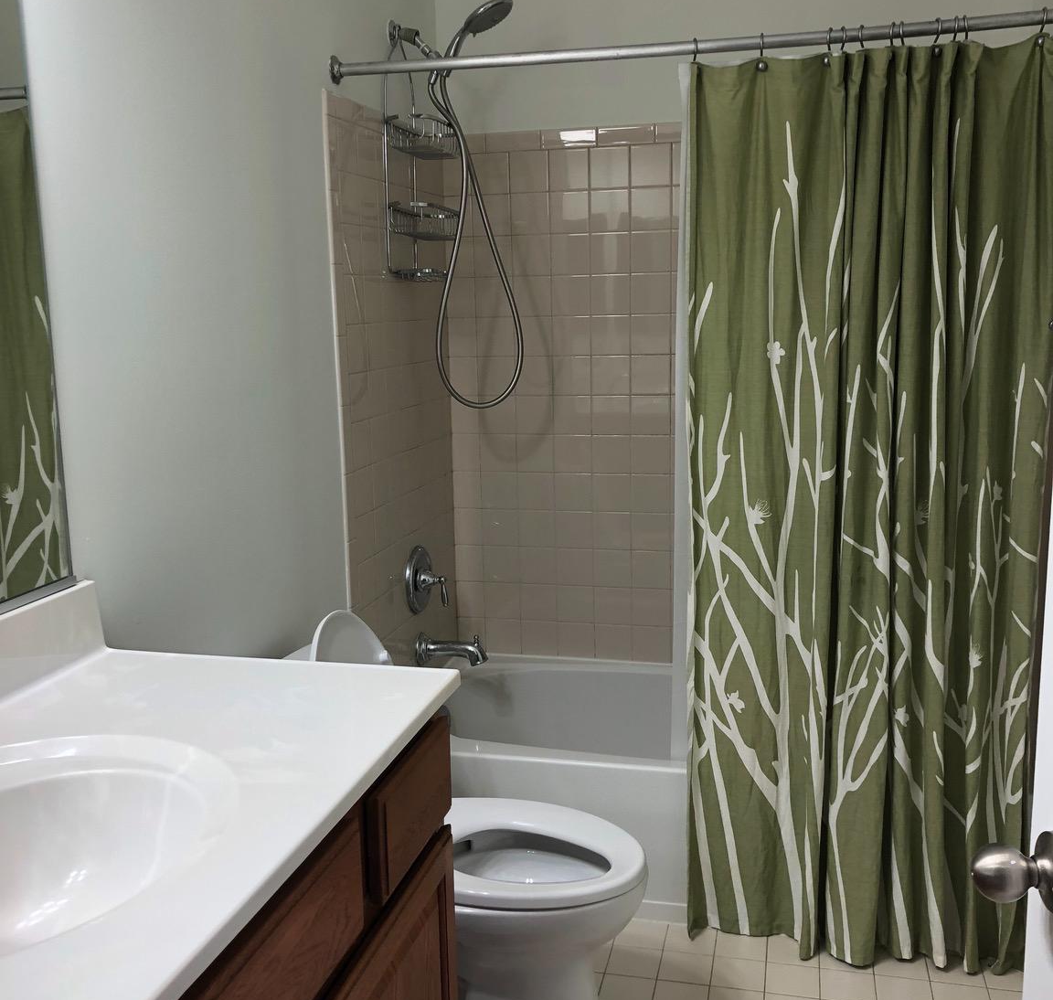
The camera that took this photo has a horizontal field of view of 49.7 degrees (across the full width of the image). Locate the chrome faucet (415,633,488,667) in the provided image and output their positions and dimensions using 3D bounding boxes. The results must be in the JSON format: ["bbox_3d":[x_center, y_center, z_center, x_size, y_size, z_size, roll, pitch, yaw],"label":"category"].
[{"bbox_3d":[-0.191,0.401,3.029,0.191,0.090,0.078,1,11,14],"label":"chrome faucet"}]

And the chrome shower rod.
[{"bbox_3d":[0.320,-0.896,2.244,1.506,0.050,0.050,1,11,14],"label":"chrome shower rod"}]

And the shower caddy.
[{"bbox_3d":[-0.255,-0.854,2.818,0.105,0.607,0.271,1,11,14],"label":"shower caddy"}]

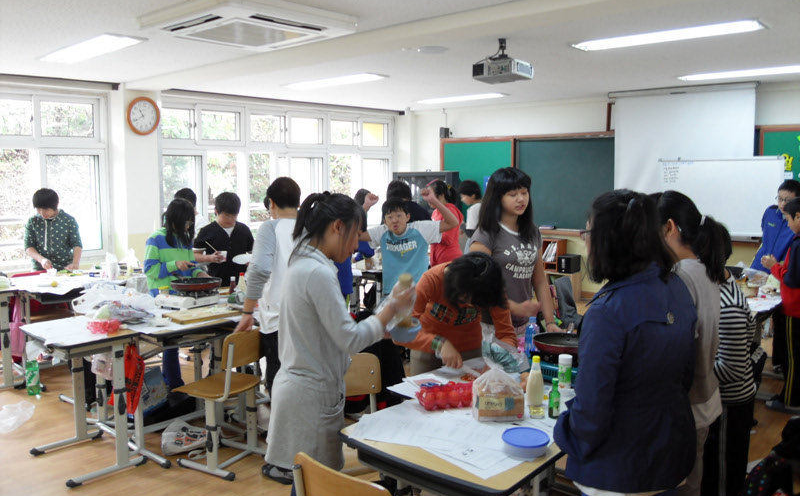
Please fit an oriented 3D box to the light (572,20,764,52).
[{"bbox_3d":[1.845,-1.481,4.549,1.270,0.070,0.310,7,9,43],"label":"light"}]

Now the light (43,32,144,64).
[{"bbox_3d":[-2.411,-1.544,5.017,1.270,0.070,0.310,7,9,43],"label":"light"}]

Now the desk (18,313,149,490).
[{"bbox_3d":[-1.817,0.835,3.693,0.640,0.742,0.445,7,9,43],"label":"desk"}]

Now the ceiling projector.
[{"bbox_3d":[0.755,-1.397,4.782,0.340,0.290,0.280,6,9,39],"label":"ceiling projector"}]

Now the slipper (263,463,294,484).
[{"bbox_3d":[-0.620,1.195,3.473,0.240,0.085,0.092,7,9,43],"label":"slipper"}]

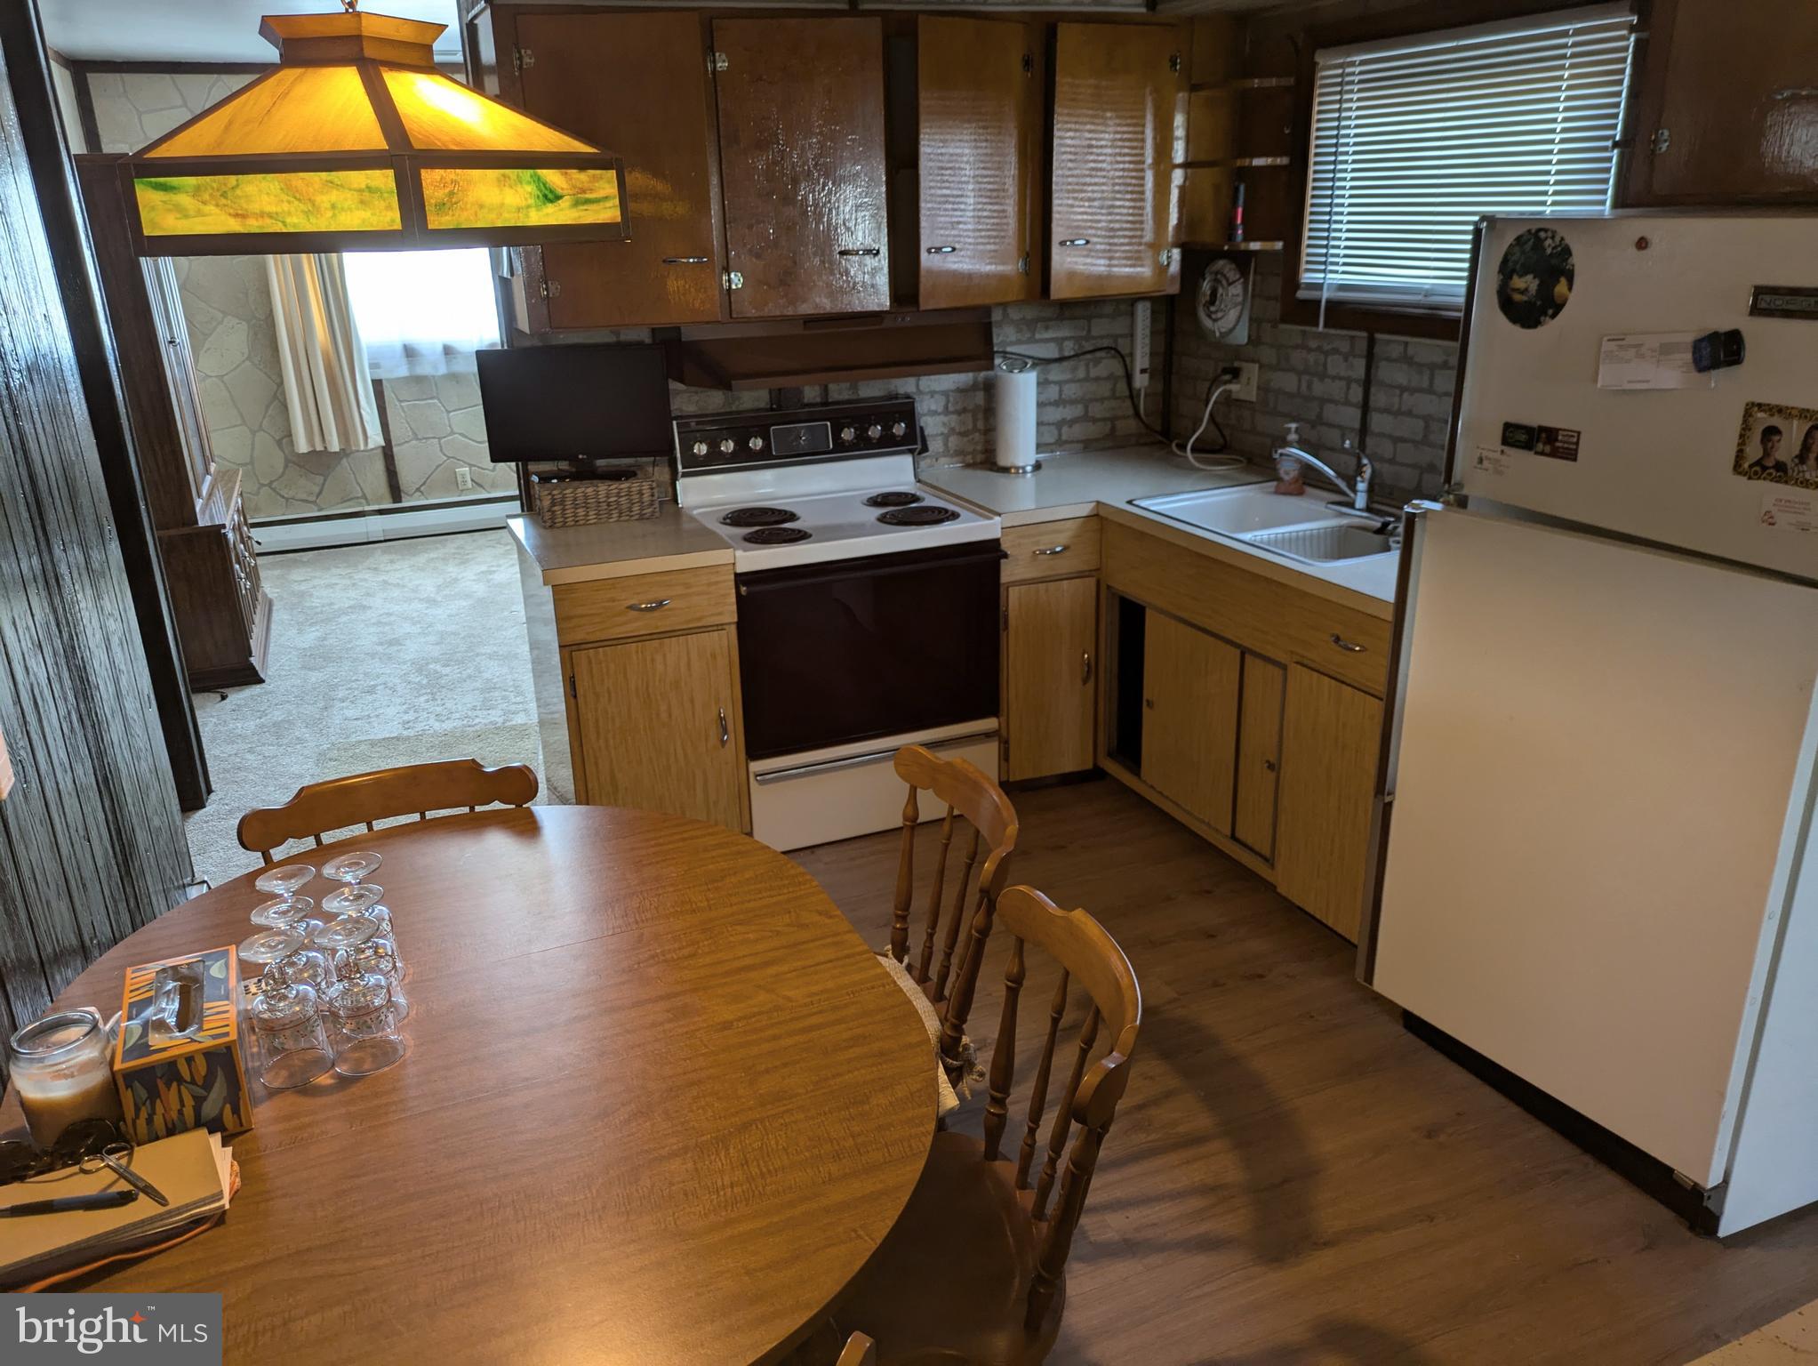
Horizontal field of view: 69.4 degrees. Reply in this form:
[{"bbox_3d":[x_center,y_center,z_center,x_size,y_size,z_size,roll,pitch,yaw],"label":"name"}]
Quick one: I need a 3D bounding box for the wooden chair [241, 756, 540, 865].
[{"bbox_3d":[-0.769,0.636,2.092,0.460,0.875,0.520,-8,21,-18],"label":"wooden chair"}]

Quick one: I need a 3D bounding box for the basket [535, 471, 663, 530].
[{"bbox_3d":[-0.904,-0.539,3.781,0.322,0.119,0.198,-9,22,-21],"label":"basket"}]

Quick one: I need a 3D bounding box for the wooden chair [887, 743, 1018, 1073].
[{"bbox_3d":[-0.108,0.577,2.200,0.520,0.860,0.460,-6,21,-14],"label":"wooden chair"}]

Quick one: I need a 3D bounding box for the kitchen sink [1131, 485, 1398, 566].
[{"bbox_3d":[1.061,-0.359,3.594,0.559,0.188,0.832,-9,22,-21],"label":"kitchen sink"}]

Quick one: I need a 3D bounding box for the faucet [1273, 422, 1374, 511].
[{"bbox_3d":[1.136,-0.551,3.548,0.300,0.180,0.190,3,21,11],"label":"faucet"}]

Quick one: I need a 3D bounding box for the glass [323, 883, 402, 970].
[{"bbox_3d":[-0.709,0.356,1.714,0.082,0.169,0.082,-9,22,-21],"label":"glass"}]

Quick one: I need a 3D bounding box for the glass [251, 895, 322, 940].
[{"bbox_3d":[-0.769,0.364,1.647,0.083,0.174,0.083,-10,22,-23],"label":"glass"}]

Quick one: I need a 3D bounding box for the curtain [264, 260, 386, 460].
[{"bbox_3d":[-3.132,-2.012,6.959,0.441,1.557,0.119,-9,22,-21],"label":"curtain"}]

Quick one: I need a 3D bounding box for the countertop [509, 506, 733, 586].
[{"bbox_3d":[-0.802,-0.393,3.552,0.470,0.038,0.660,-10,22,-23],"label":"countertop"}]

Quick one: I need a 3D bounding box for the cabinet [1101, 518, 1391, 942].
[{"bbox_3d":[1.112,0.050,3.602,0.624,0.856,1.247,-9,22,-21],"label":"cabinet"}]

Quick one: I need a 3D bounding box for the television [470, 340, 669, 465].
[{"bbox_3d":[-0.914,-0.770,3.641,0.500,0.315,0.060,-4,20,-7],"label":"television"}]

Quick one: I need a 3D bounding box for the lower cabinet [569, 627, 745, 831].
[{"bbox_3d":[-0.787,0.096,3.741,0.460,0.700,0.620,-10,22,-23],"label":"lower cabinet"}]

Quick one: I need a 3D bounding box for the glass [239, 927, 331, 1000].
[{"bbox_3d":[-0.760,0.397,1.603,0.082,0.169,0.082,-9,22,-21],"label":"glass"}]

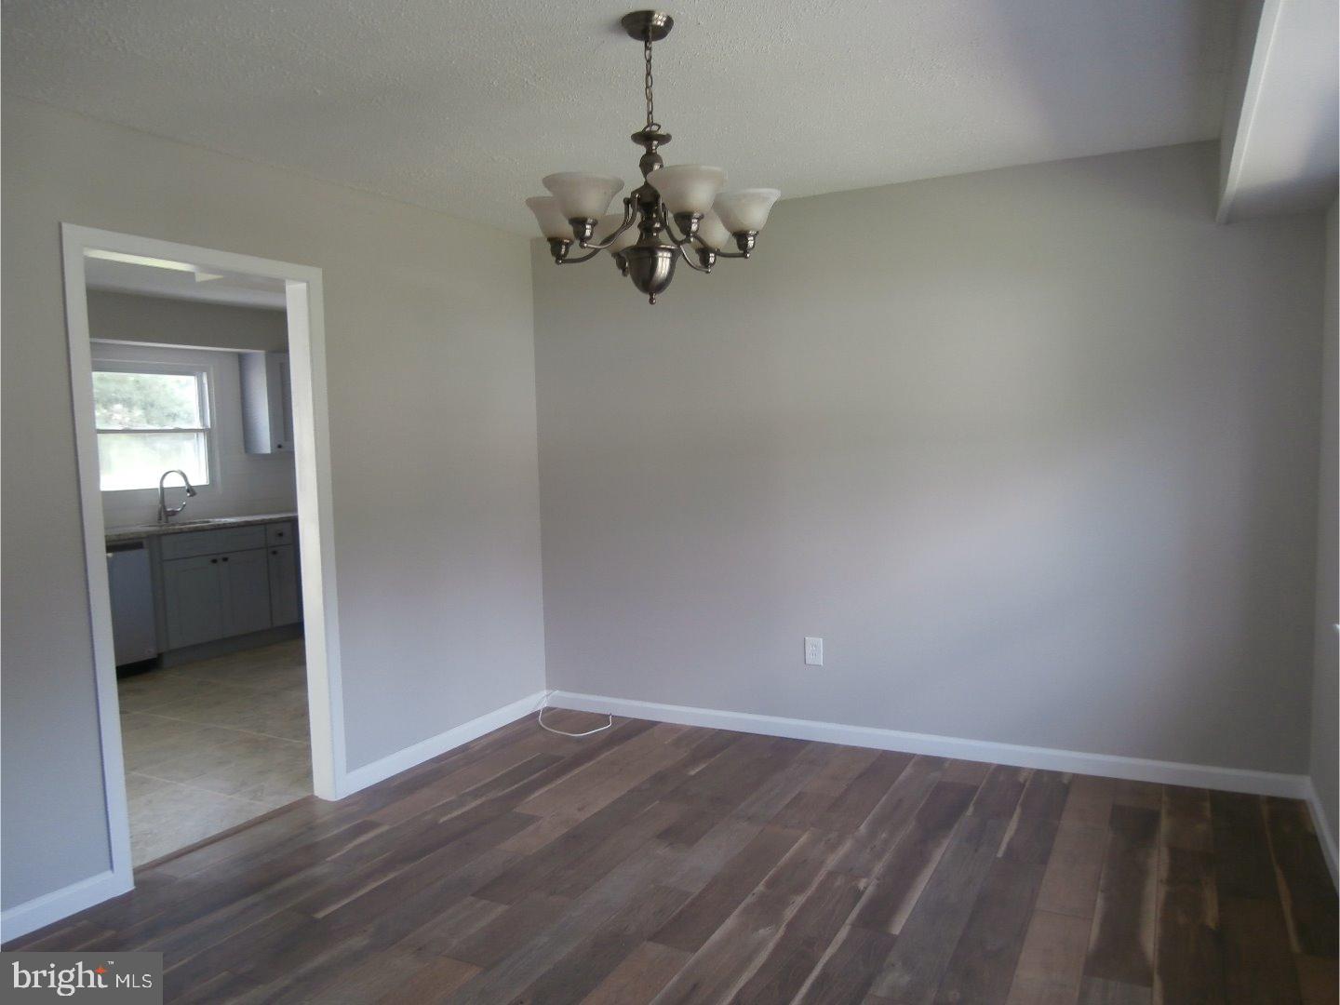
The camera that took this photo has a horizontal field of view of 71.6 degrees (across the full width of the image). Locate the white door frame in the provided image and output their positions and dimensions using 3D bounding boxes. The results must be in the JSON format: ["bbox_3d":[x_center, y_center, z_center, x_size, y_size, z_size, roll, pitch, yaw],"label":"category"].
[{"bbox_3d":[-1.621,0.168,3.307,0.140,2.097,0.949,0,4,28],"label":"white door frame"}]

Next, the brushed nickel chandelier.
[{"bbox_3d":[-0.049,-0.851,2.342,0.650,0.700,0.650,-2,4,0],"label":"brushed nickel chandelier"}]

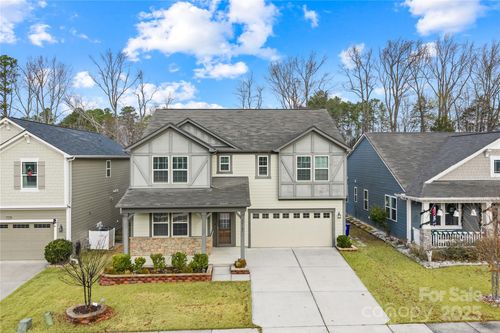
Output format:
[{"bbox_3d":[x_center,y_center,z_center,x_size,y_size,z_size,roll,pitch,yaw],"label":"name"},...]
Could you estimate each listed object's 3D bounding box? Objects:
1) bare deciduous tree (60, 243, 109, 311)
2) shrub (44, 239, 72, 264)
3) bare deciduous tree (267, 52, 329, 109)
[{"bbox_3d":[-6.771,4.407,15.912,1.950,2.800,1.850,0,2,-2],"label":"bare deciduous tree"},{"bbox_3d":[-10.550,4.653,21.529,1.550,1.430,1.500,0,2,0],"label":"shrub"},{"bbox_3d":[6.600,-5.914,55.864,8.700,20.900,8.000,0,2,0],"label":"bare deciduous tree"}]

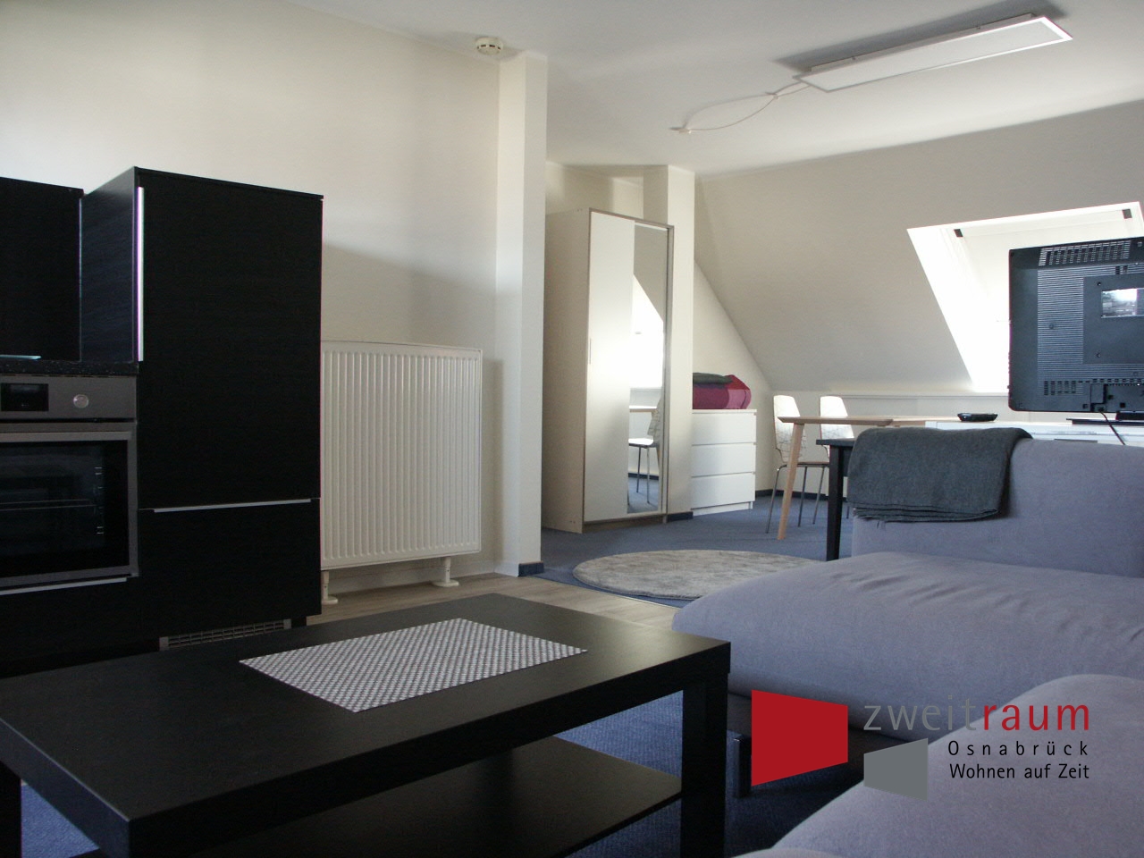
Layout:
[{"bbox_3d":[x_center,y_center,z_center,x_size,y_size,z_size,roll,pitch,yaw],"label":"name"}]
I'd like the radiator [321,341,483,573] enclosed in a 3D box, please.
[{"bbox_3d":[-0.771,0.103,3.933,0.871,0.921,0.109,-1,2,-41],"label":"radiator"}]

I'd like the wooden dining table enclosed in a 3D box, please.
[{"bbox_3d":[2.019,0.306,5.982,0.752,0.742,1.366,2,2,44],"label":"wooden dining table"}]

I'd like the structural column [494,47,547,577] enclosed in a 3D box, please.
[{"bbox_3d":[-0.242,-0.528,4.411,0.158,2.435,0.178,-1,2,-41],"label":"structural column"}]

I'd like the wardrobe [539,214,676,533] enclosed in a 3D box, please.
[{"bbox_3d":[0.174,-0.369,6.251,0.554,2.029,0.842,2,2,44],"label":"wardrobe"}]

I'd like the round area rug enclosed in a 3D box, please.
[{"bbox_3d":[0.711,0.688,4.390,1.346,0.030,1.346,1,2,0],"label":"round area rug"}]

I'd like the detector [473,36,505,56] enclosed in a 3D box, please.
[{"bbox_3d":[-0.367,-1.713,4.133,0.114,0.047,0.114,1,2,0],"label":"detector"}]

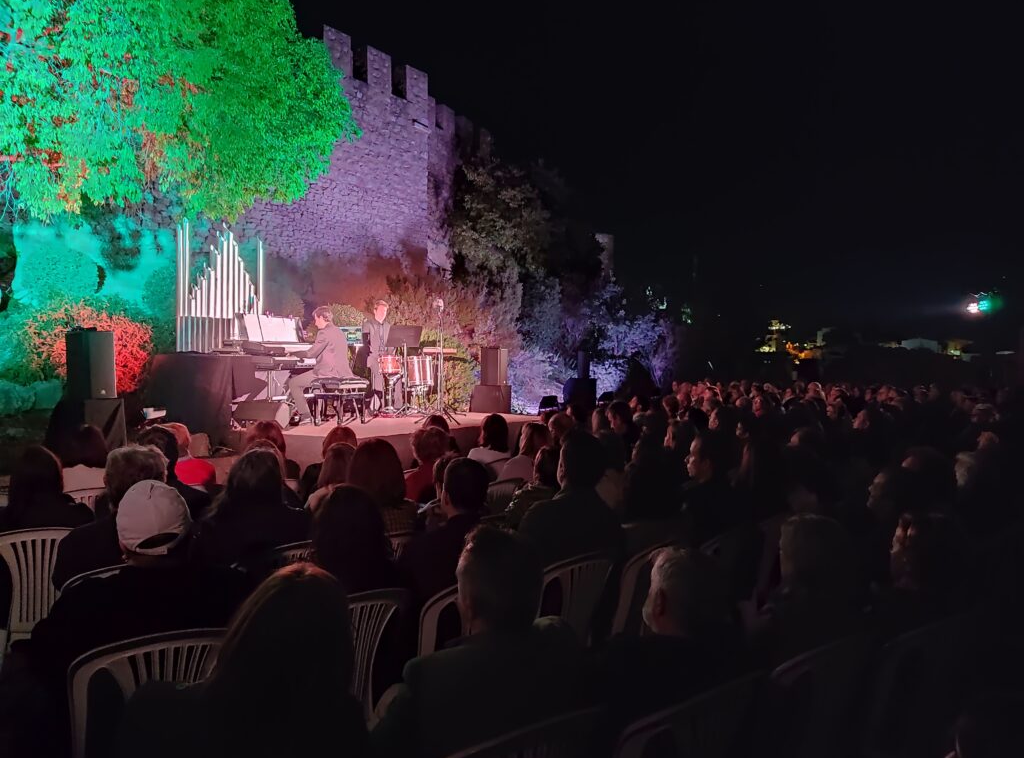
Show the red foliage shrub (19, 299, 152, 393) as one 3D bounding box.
[{"bbox_3d":[-4.950,-0.350,9.000,1.450,1.100,1.200,0,0,-28],"label":"red foliage shrub"}]

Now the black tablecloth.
[{"bbox_3d":[-2.900,0.180,7.600,1.100,0.830,0.900,0,0,27],"label":"black tablecloth"}]

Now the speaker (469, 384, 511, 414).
[{"bbox_3d":[-0.314,0.305,11.450,0.520,0.420,0.460,1,1,30],"label":"speaker"}]

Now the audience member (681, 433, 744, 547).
[{"bbox_3d":[0.900,0.870,3.850,0.750,1.220,0.500,0,0,30],"label":"audience member"}]

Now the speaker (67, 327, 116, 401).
[{"bbox_3d":[-3.800,-0.130,6.950,0.310,0.610,0.350,0,0,23],"label":"speaker"}]

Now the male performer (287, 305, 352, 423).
[{"bbox_3d":[-2.300,-0.170,9.250,0.850,1.380,0.550,0,0,14],"label":"male performer"}]

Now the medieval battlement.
[{"bbox_3d":[-2.600,-7.900,22.300,1.200,1.400,8.600,0,0,27],"label":"medieval battlement"}]

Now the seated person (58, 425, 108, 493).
[{"bbox_3d":[-2.480,0.880,4.500,0.500,1.220,0.750,0,0,-20],"label":"seated person"}]

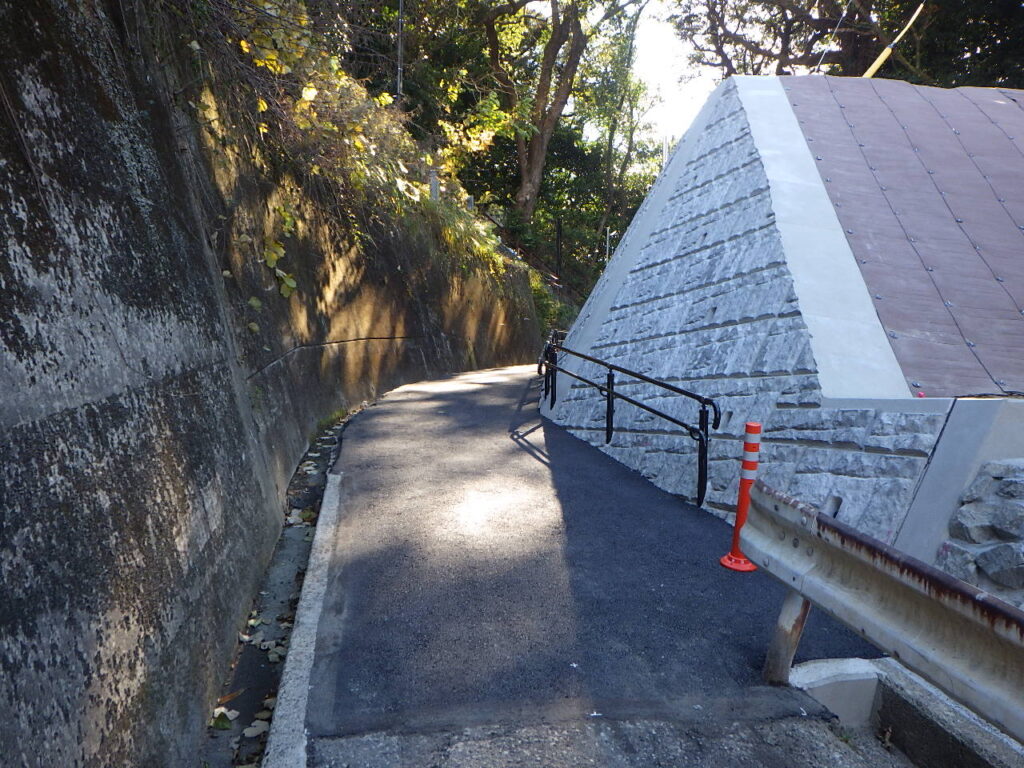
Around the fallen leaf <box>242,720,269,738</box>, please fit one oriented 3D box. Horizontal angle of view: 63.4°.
[{"bbox_3d":[-0.876,1.179,2.830,0.080,0.025,0.100,3,3,7],"label":"fallen leaf"}]

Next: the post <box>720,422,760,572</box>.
[{"bbox_3d":[1.293,0.613,4.565,0.205,0.800,0.205,6,8,14],"label":"post"}]

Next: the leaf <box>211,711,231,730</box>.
[{"bbox_3d":[-1.007,1.168,2.870,0.075,0.030,0.095,2,3,0],"label":"leaf"}]

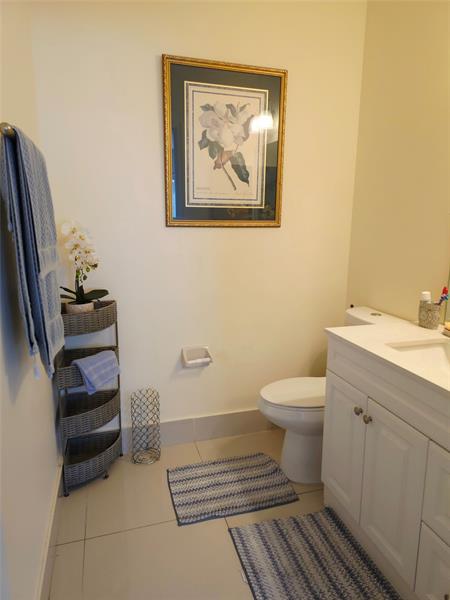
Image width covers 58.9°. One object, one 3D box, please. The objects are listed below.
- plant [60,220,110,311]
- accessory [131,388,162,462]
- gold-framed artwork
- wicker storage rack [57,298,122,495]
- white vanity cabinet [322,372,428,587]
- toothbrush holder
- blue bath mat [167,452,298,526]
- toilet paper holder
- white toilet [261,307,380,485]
[{"bbox_3d":[-0.679,-0.112,1.897,0.236,0.503,0.210,-3,11,-16],"label":"plant"},{"bbox_3d":[-0.443,0.691,2.219,0.144,0.410,0.141,-3,11,-16],"label":"accessory"},{"bbox_3d":[0.010,-0.807,2.126,0.663,0.828,0.029,-3,11,-16],"label":"gold-framed artwork"},{"bbox_3d":[-0.682,0.477,2.017,0.304,0.904,0.304,-3,11,-16],"label":"wicker storage rack"},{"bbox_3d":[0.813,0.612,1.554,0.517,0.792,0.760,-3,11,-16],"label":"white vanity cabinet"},{"bbox_3d":[0.925,0.068,1.780,0.081,0.118,0.081,-3,11,-16],"label":"toothbrush holder"},{"bbox_3d":[0.016,0.933,2.027,0.570,0.013,0.406,-3,11,-16],"label":"blue bath mat"},{"bbox_3d":[-0.158,0.322,2.272,0.157,0.089,0.076,-3,11,-16],"label":"toilet paper holder"},{"bbox_3d":[0.533,0.502,2.124,0.701,0.828,0.380,-3,11,-16],"label":"white toilet"}]

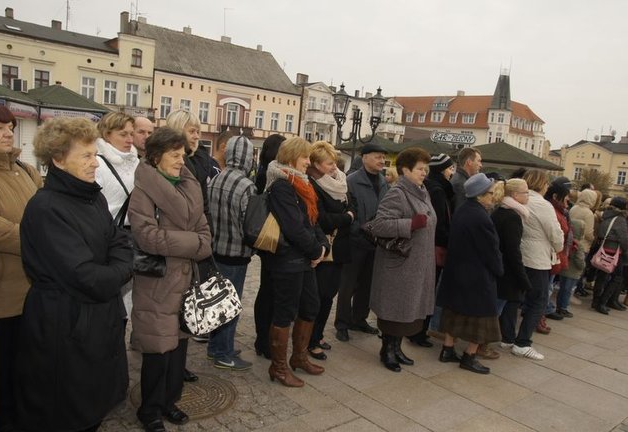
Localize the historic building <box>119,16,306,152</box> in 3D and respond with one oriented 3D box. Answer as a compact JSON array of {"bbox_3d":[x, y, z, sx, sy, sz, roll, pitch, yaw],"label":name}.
[{"bbox_3d":[-10.341,-10.620,46.314,16.000,15.600,11.000,2,5,-32],"label":"historic building"}]

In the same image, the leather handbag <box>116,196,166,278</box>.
[{"bbox_3d":[-0.881,0.110,2.303,0.300,0.410,0.140,7,5,27],"label":"leather handbag"}]

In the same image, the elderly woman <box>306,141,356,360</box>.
[{"bbox_3d":[0.130,0.263,3.563,0.340,1.709,0.460,6,4,20],"label":"elderly woman"}]

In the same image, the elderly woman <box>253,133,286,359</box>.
[{"bbox_3d":[-0.338,0.249,3.519,0.340,1.720,0.460,5,5,8],"label":"elderly woman"}]

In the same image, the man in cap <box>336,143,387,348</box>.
[{"bbox_3d":[0.427,0.225,4.058,0.340,1.762,0.500,8,6,42],"label":"man in cap"}]

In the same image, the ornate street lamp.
[{"bbox_3d":[1.067,-1.566,12.405,1.500,4.073,0.500,5,5,0],"label":"ornate street lamp"}]

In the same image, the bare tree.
[{"bbox_3d":[23.382,-1.773,38.082,3.300,4.460,3.300,5,4,0],"label":"bare tree"}]

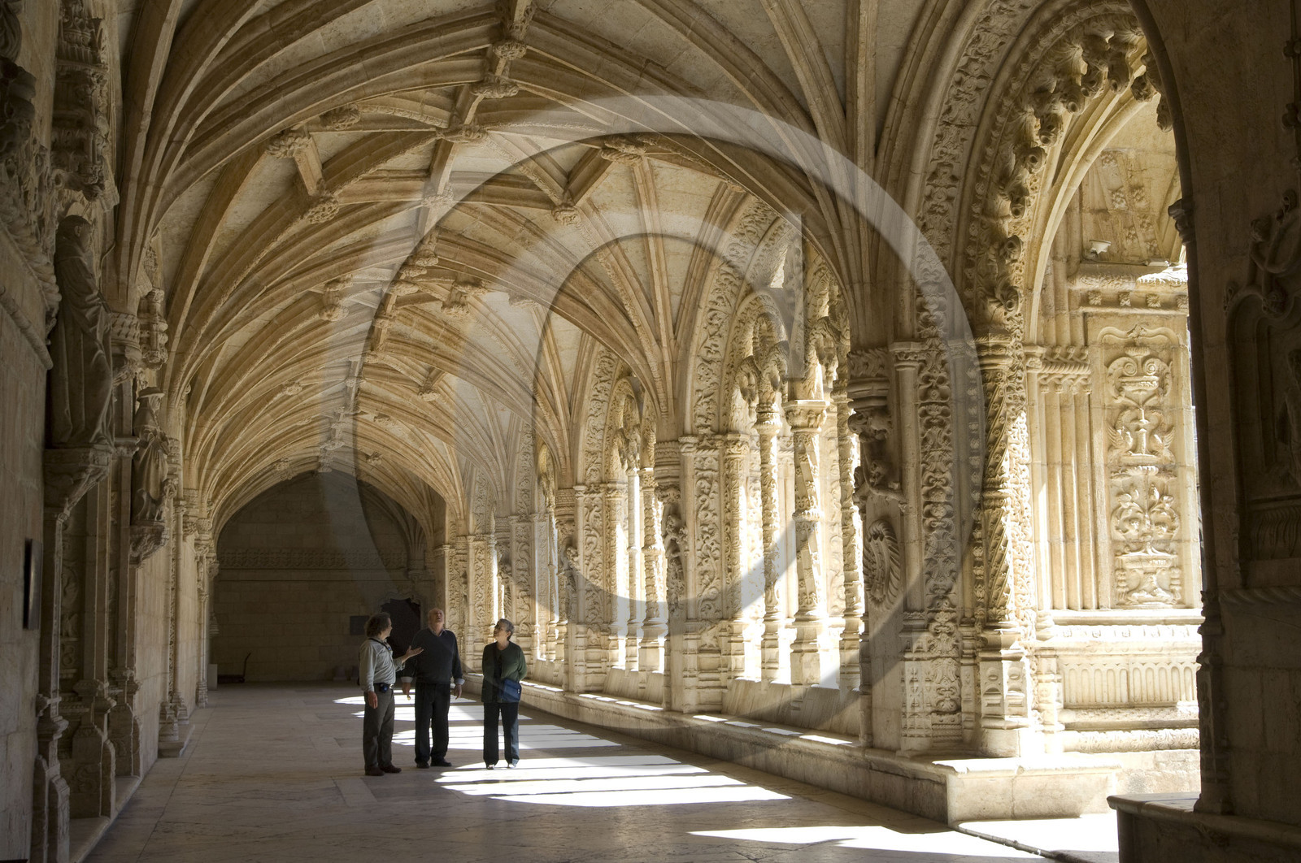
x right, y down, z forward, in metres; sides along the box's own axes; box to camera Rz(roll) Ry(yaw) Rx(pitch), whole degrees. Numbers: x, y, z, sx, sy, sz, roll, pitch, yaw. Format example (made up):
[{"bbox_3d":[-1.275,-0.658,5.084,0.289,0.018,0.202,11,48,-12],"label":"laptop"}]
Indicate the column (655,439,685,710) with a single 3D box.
[{"bbox_3d":[0.265,1.899,21.571,0.334,3.561,0.466,1,-7,-14],"label":"column"}]

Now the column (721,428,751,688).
[{"bbox_3d":[1.107,1.607,21.074,0.360,3.251,0.360,-1,-7,0],"label":"column"}]

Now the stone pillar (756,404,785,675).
[{"bbox_3d":[1.461,1.313,19.875,0.300,3.492,0.300,-1,-7,0],"label":"stone pillar"}]

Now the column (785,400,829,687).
[{"bbox_3d":[1.758,1.259,18.231,0.375,3.186,0.365,-1,-7,0],"label":"column"}]

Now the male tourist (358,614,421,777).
[{"bbox_3d":[-2.819,2.830,17.594,0.600,1.720,0.500,-3,-7,20],"label":"male tourist"}]

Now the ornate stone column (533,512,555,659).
[{"bbox_3d":[-2.234,3.263,34.134,0.365,3.148,0.385,1,-7,-14],"label":"ornate stone column"}]

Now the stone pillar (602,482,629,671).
[{"bbox_3d":[-0.614,2.506,28.233,0.380,3.310,0.380,1,-7,-14],"label":"stone pillar"}]

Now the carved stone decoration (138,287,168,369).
[{"bbox_3d":[-4.983,-1.033,16.221,0.300,0.760,0.400,1,-7,-14],"label":"carved stone decoration"}]

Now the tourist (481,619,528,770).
[{"bbox_3d":[-1.643,2.916,18.132,0.500,1.640,0.340,-2,-7,10],"label":"tourist"}]

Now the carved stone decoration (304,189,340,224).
[{"bbox_3d":[-3.755,-2.568,18.576,0.420,0.280,0.420,1,-7,-14],"label":"carved stone decoration"}]

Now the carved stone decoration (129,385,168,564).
[{"bbox_3d":[-4.951,0.445,16.048,0.350,1.700,0.440,0,-7,-4],"label":"carved stone decoration"}]

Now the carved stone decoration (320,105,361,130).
[{"bbox_3d":[-2.940,-2.987,15.406,0.400,0.160,0.400,1,-7,-14],"label":"carved stone decoration"}]

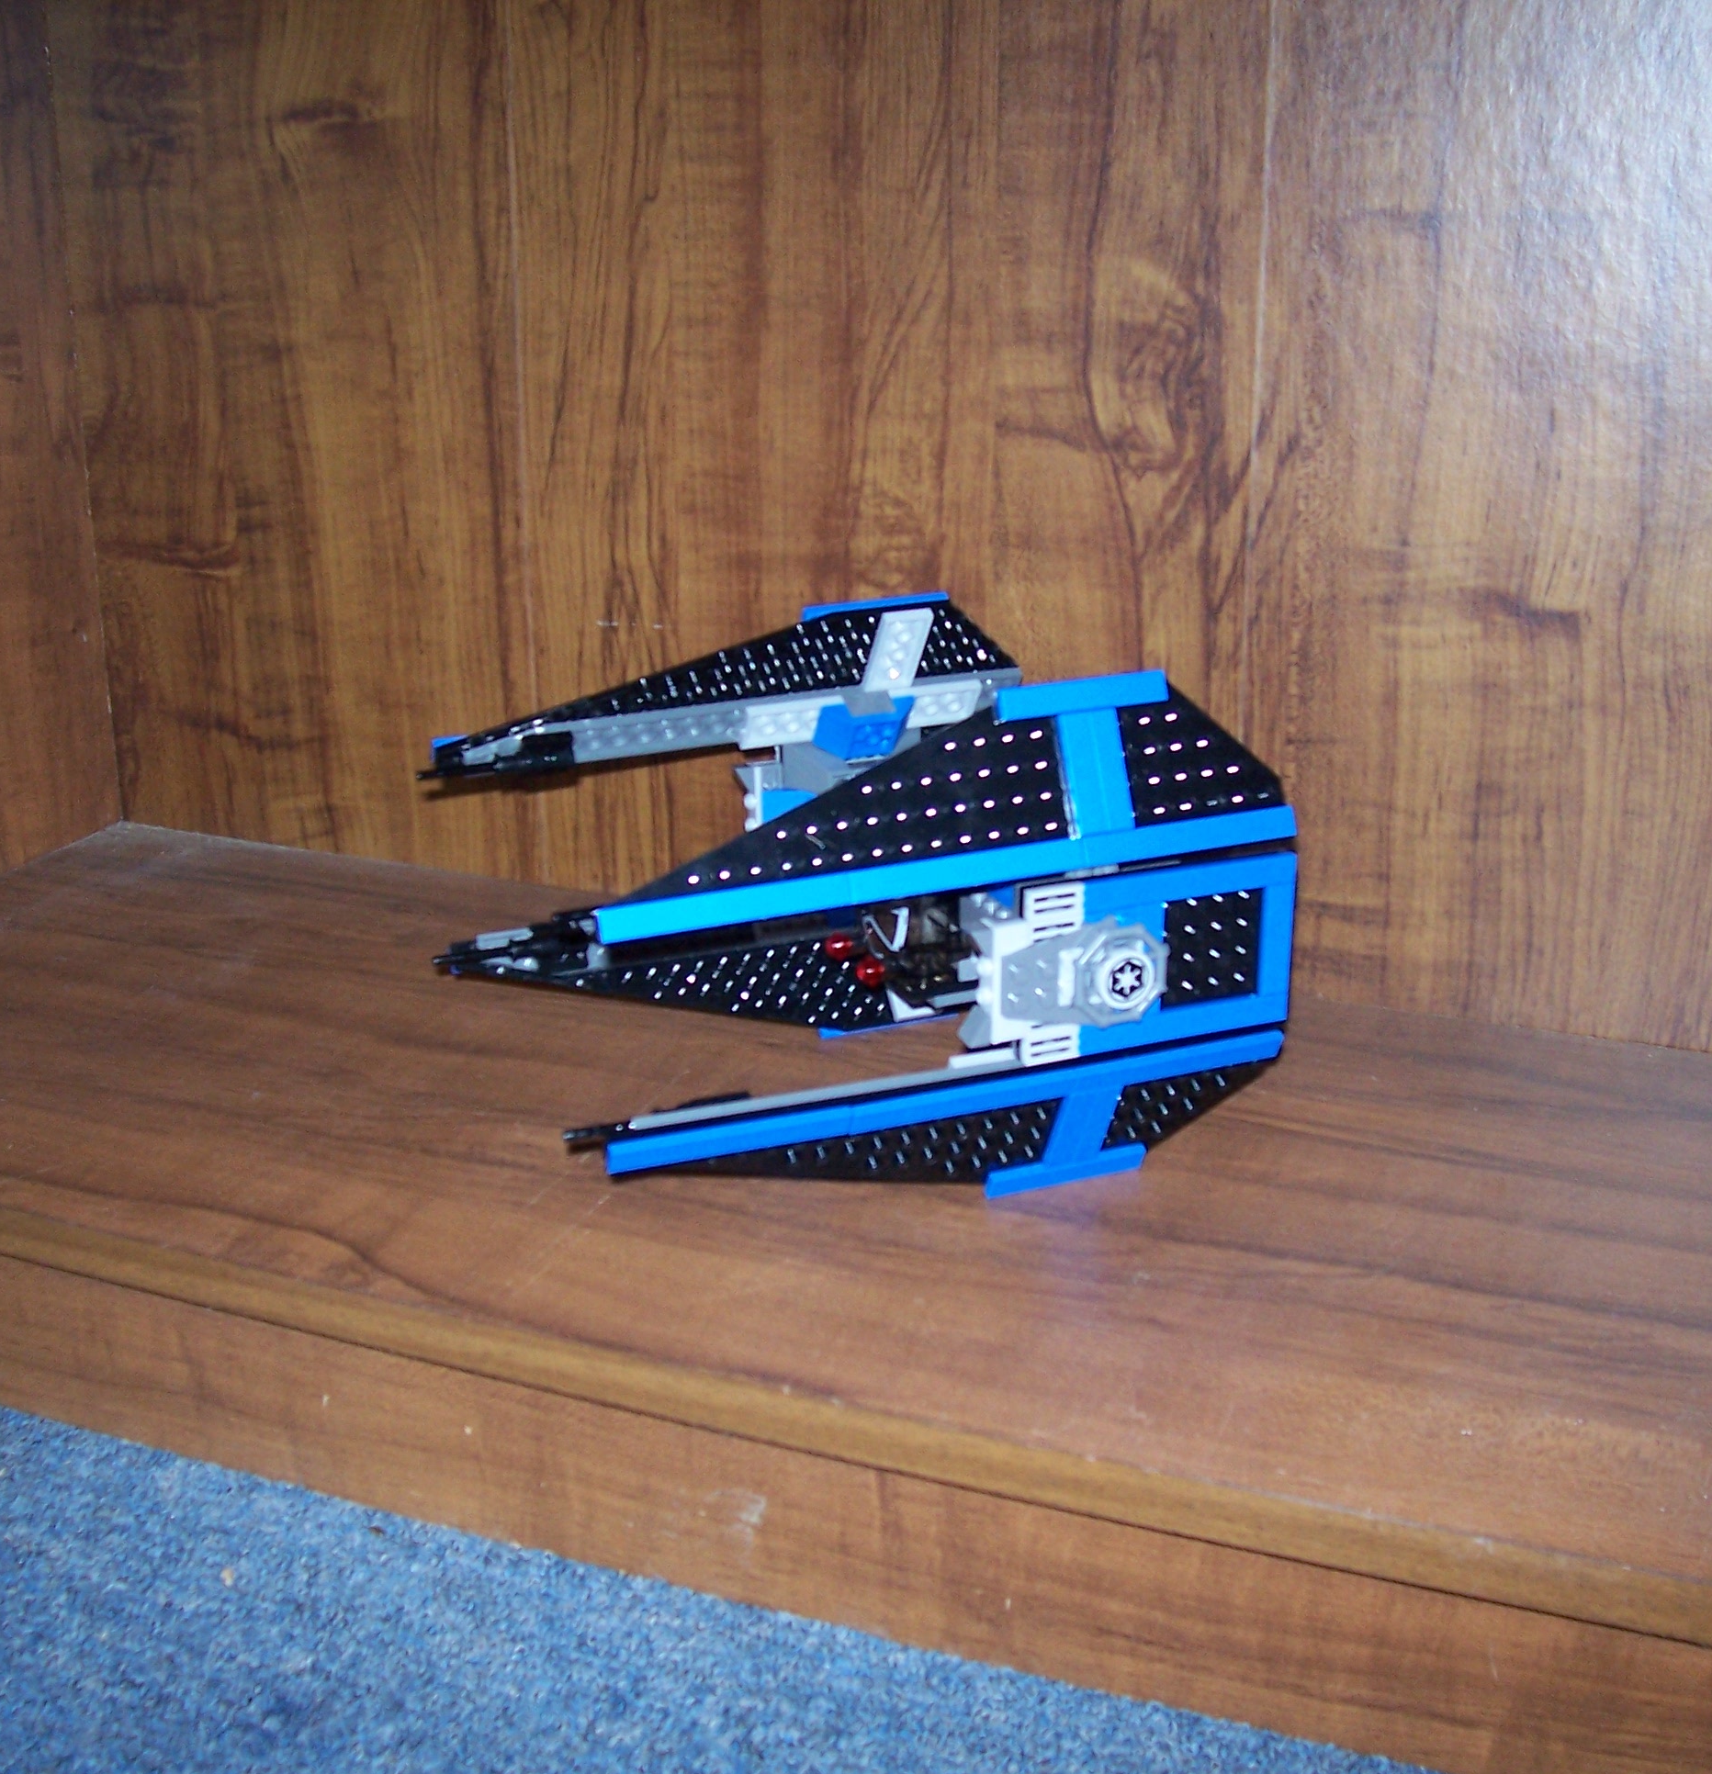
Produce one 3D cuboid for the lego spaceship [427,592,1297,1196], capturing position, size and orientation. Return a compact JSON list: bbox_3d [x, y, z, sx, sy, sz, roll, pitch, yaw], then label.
[{"bbox_3d":[-0.009,0.002,0.663,0.203,0.145,0.184,-8,21,-22],"label":"lego spaceship"}]

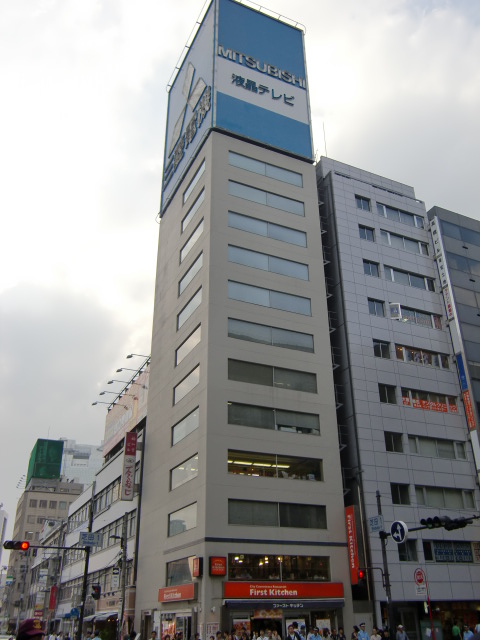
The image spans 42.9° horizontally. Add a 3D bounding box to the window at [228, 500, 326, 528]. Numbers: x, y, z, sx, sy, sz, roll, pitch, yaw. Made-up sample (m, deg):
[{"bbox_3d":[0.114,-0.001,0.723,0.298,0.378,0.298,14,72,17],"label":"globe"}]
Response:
[{"bbox_3d":[2.339,11.846,36.997,6.735,1.461,0.200,12,-30,-22],"label":"window"}]

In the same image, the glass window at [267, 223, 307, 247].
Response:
[{"bbox_3d":[3.764,-6.686,48.196,3.506,1.441,0.150,12,-29,-22],"label":"glass window"}]

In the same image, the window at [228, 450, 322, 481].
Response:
[{"bbox_3d":[2.516,10.139,42.295,7.414,1.597,0.150,11,-29,-22],"label":"window"}]

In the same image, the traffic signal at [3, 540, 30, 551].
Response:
[{"bbox_3d":[-10.865,11.012,29.700,1.220,0.420,0.350,11,-29,-22],"label":"traffic signal"}]

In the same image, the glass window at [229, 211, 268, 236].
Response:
[{"bbox_3d":[0.645,-7.323,46.897,3.369,1.441,0.150,12,-29,-22],"label":"glass window"}]

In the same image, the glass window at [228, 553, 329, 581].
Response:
[{"bbox_3d":[2.570,15.997,39.332,7.414,1.553,0.150,11,-29,-22],"label":"glass window"}]

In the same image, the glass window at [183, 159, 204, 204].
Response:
[{"bbox_3d":[-3.883,-11.586,51.742,0.150,1.352,5.288,12,-29,-22],"label":"glass window"}]

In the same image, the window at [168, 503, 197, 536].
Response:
[{"bbox_3d":[-3.557,12.602,38.309,0.200,1.408,5.082,12,-30,-22],"label":"window"}]

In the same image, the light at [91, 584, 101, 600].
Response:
[{"bbox_3d":[-6.953,13.191,29.500,0.340,0.680,0.380,12,-30,-22],"label":"light"}]

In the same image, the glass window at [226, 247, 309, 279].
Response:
[{"bbox_3d":[2.260,-4.257,46.156,6.876,1.430,0.150,12,-29,-22],"label":"glass window"}]

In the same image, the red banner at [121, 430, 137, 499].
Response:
[{"bbox_3d":[-8.775,11.614,48.473,0.880,5.395,0.250,12,-30,-22],"label":"red banner"}]

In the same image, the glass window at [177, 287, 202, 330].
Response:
[{"bbox_3d":[-3.675,-0.726,45.190,0.200,1.408,5.082,12,-30,-22],"label":"glass window"}]

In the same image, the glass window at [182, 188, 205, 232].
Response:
[{"bbox_3d":[-3.745,-8.723,49.319,0.200,1.408,5.082,12,-30,-22],"label":"glass window"}]

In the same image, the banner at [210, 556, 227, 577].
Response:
[{"bbox_3d":[-1.369,15.126,37.408,1.023,1.063,0.300,11,-29,-22],"label":"banner"}]

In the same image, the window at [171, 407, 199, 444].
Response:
[{"bbox_3d":[-3.712,7.422,42.010,0.150,1.494,5.288,12,-29,-22],"label":"window"}]

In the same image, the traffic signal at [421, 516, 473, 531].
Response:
[{"bbox_3d":[8.225,8.085,24.300,1.450,0.420,1.250,12,-30,-22],"label":"traffic signal"}]

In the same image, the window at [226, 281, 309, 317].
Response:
[{"bbox_3d":[2.222,-1.482,43.878,6.735,1.461,0.200,12,-30,-22],"label":"window"}]

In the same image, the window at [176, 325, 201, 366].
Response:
[{"bbox_3d":[-3.761,1.956,44.808,0.150,1.457,5.288,12,-29,-22],"label":"window"}]

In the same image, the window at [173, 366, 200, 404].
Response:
[{"bbox_3d":[-3.737,4.710,43.398,0.150,1.474,5.288,12,-29,-22],"label":"window"}]

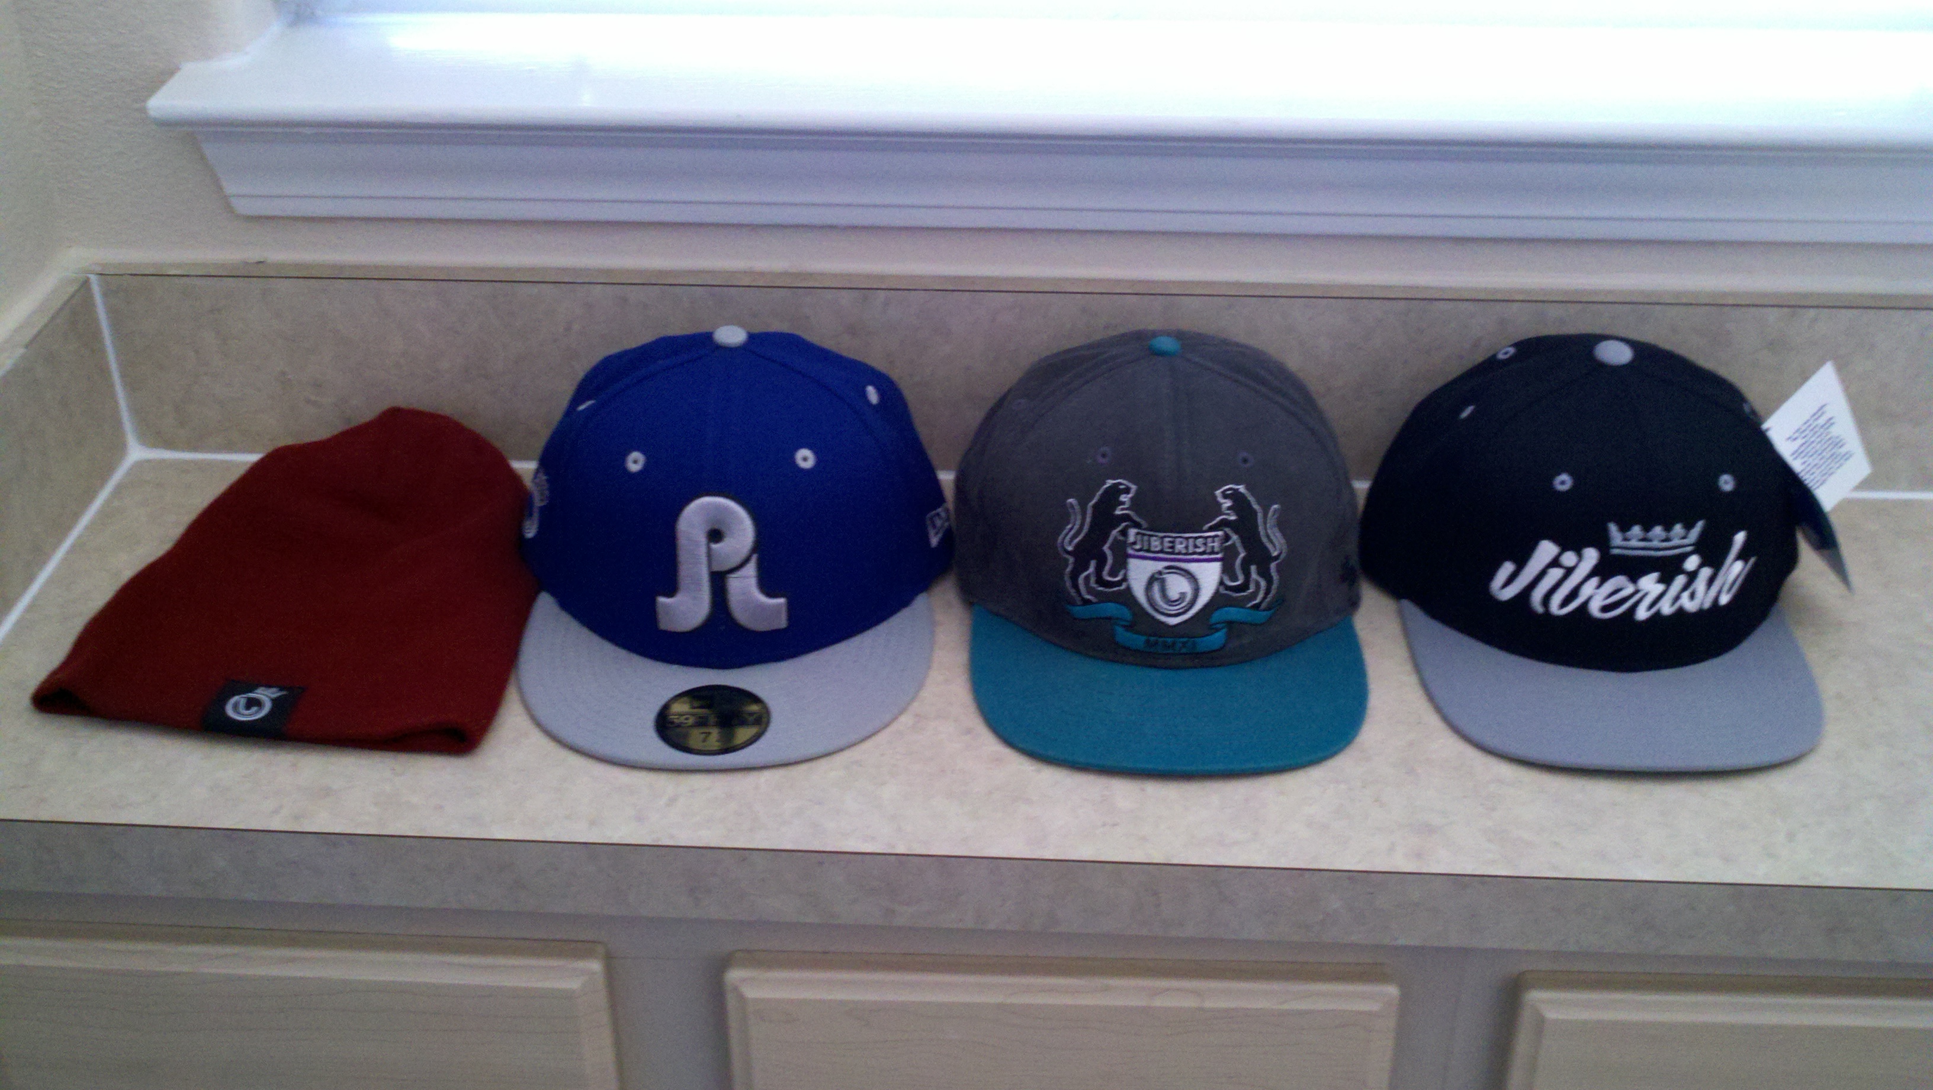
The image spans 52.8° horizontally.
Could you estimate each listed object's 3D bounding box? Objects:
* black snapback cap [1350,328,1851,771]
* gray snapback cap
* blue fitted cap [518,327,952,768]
[{"bbox_3d":[0.266,-0.018,0.846,0.186,0.120,0.250,1,31,2],"label":"black snapback cap"},{"bbox_3d":[0.085,-0.020,0.851,0.180,0.120,0.255,2,31,3],"label":"gray snapback cap"},{"bbox_3d":[-0.098,-0.025,0.857,0.184,0.122,0.257,-1,31,-1],"label":"blue fitted cap"}]

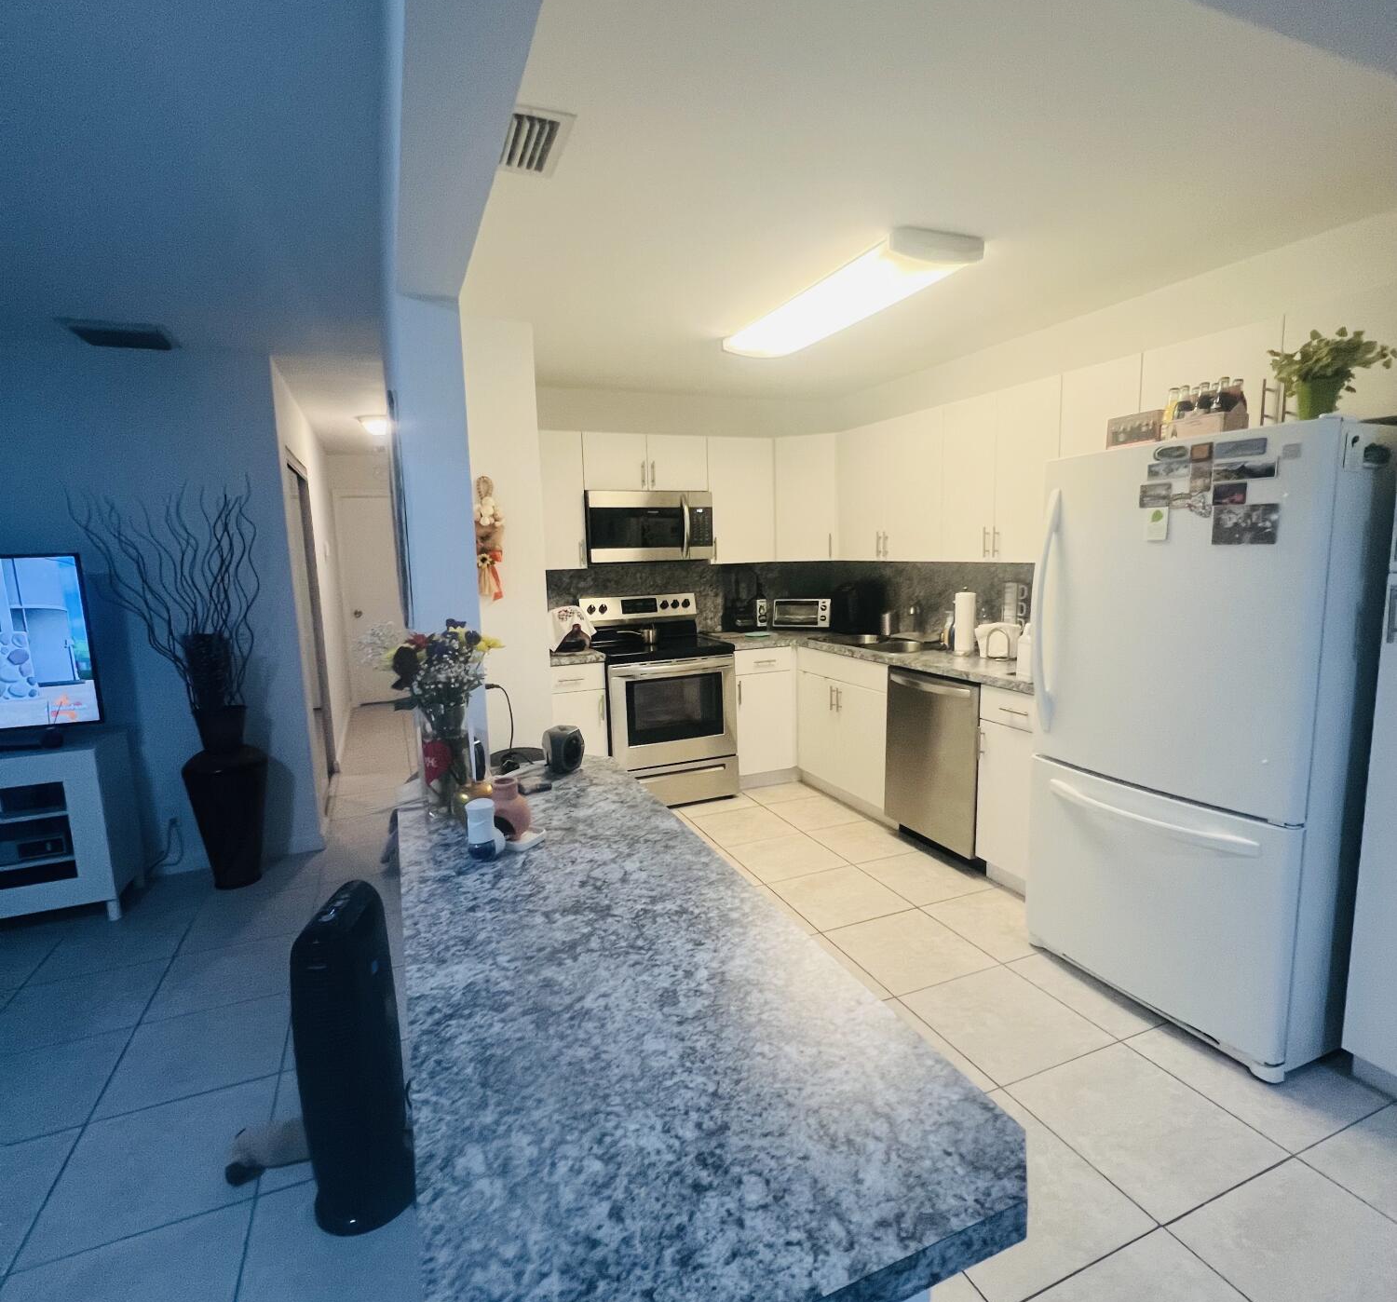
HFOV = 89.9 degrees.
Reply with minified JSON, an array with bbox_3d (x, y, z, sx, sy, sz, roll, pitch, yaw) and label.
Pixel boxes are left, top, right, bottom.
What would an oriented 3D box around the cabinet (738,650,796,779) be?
[{"bbox_3d":[0.292,0.343,4.504,0.417,0.782,0.619,-4,8,-23],"label":"cabinet"}]

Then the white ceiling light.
[{"bbox_3d":[0.541,-1.390,2.867,0.350,0.090,1.230,-4,8,-23],"label":"white ceiling light"}]

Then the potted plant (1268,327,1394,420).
[{"bbox_3d":[1.658,-0.727,1.864,0.260,0.265,0.280,-4,8,-23],"label":"potted plant"}]

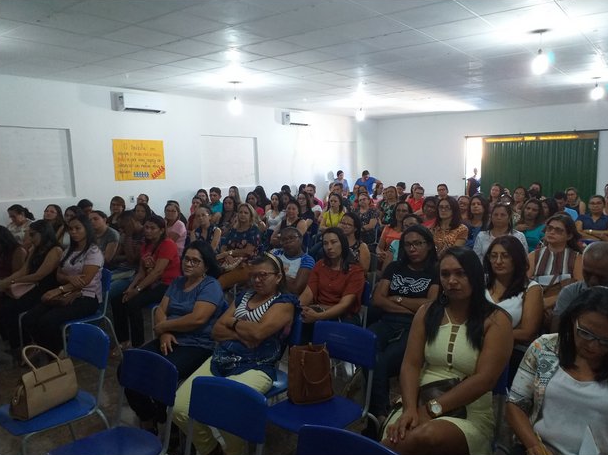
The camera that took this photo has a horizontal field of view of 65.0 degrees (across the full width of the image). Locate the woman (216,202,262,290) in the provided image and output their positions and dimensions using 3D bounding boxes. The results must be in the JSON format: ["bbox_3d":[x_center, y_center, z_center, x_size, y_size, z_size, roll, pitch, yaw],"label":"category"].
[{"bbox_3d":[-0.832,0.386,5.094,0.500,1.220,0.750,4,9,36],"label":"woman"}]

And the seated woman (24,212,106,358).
[{"bbox_3d":[-2.025,0.569,4.025,0.480,1.280,0.780,7,11,42],"label":"seated woman"}]

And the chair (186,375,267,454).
[{"bbox_3d":[-0.434,1.024,1.762,0.440,0.820,0.530,4,9,36],"label":"chair"}]

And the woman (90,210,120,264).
[{"bbox_3d":[-2.361,0.478,5.231,0.500,1.240,0.780,4,10,36],"label":"woman"}]

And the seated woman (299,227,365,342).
[{"bbox_3d":[0.148,0.610,3.350,0.500,1.200,0.740,4,9,36],"label":"seated woman"}]

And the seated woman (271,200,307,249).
[{"bbox_3d":[-0.246,0.330,5.517,0.520,1.250,0.780,4,9,30],"label":"seated woman"}]

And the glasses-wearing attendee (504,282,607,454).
[{"bbox_3d":[0.943,0.875,1.651,0.520,1.260,0.780,4,10,36],"label":"glasses-wearing attendee"}]

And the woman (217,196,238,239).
[{"bbox_3d":[-1.116,0.230,6.329,0.520,1.250,0.780,4,9,30],"label":"woman"}]

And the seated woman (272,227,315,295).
[{"bbox_3d":[-0.230,0.645,3.681,0.500,1.220,0.780,4,10,36],"label":"seated woman"}]

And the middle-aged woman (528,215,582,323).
[{"bbox_3d":[1.724,0.591,3.352,0.500,1.310,0.780,4,10,36],"label":"middle-aged woman"}]

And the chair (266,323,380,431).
[{"bbox_3d":[0.095,0.996,2.547,0.450,0.820,0.540,4,10,36],"label":"chair"}]

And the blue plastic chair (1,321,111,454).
[{"bbox_3d":[-1.334,0.997,2.543,0.430,0.830,0.530,5,10,37],"label":"blue plastic chair"}]

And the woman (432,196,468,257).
[{"bbox_3d":[1.351,0.408,4.700,0.500,1.320,0.780,4,10,36],"label":"woman"}]

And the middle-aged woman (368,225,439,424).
[{"bbox_3d":[0.653,0.640,3.121,0.520,1.276,0.780,4,9,30],"label":"middle-aged woman"}]

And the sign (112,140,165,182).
[{"bbox_3d":[-2.754,-1.136,8.072,0.020,0.670,0.970,6,10,38],"label":"sign"}]

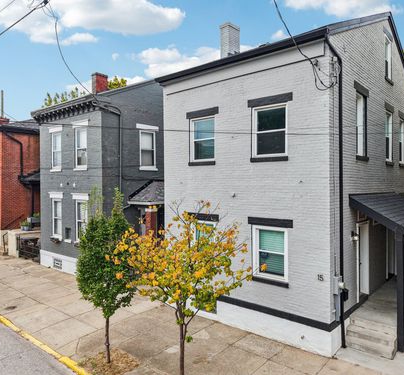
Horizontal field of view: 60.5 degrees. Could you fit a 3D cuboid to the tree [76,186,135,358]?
[{"bbox_3d":[-2.098,1.951,7.667,1.368,3.876,1.368,0,1,41],"label":"tree"}]

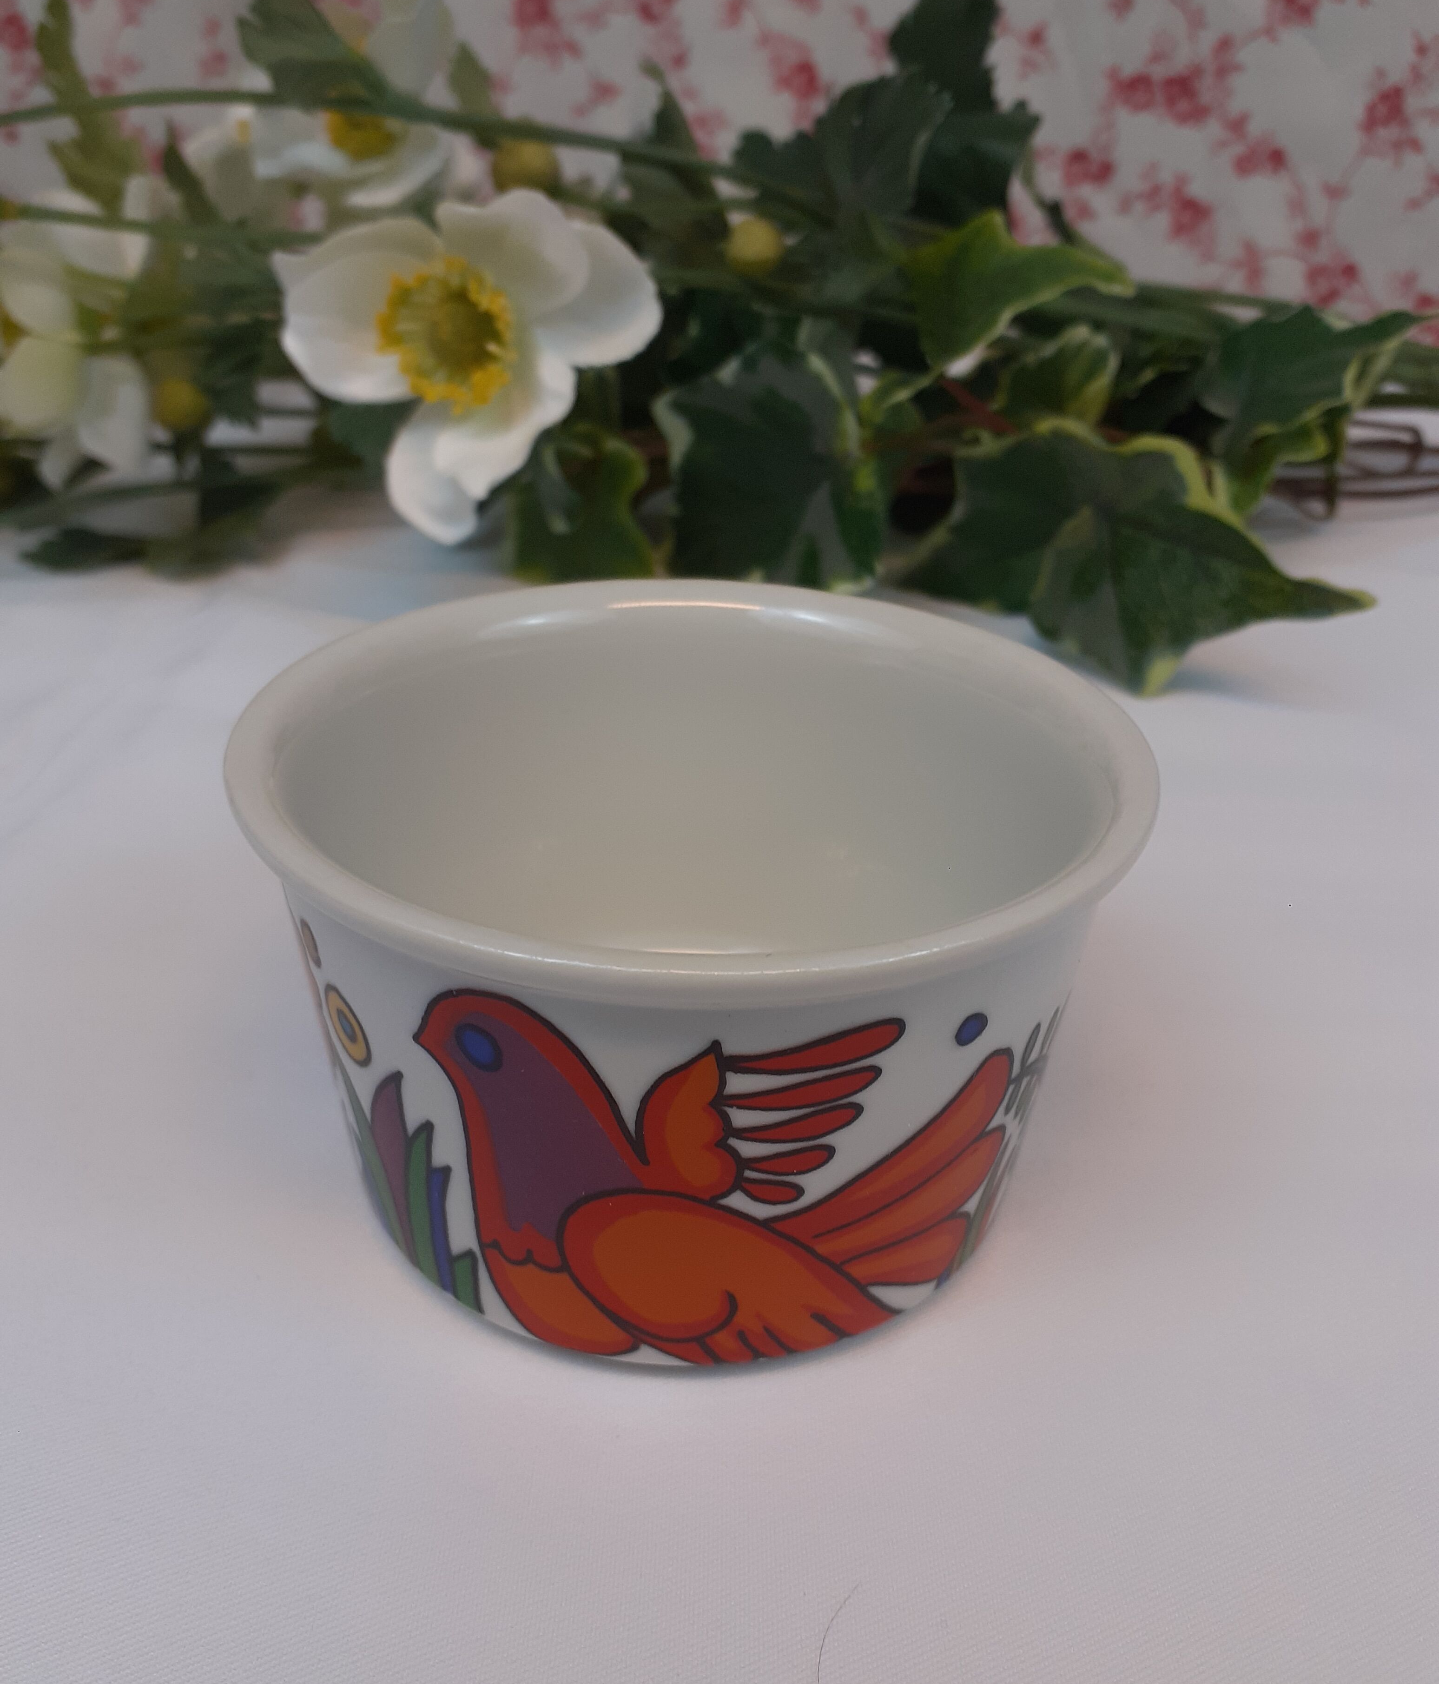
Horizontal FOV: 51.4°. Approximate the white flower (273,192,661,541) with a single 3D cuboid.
[{"bbox_3d":[-0.055,-0.103,0.325,0.081,0.073,0.031,3,-5,12],"label":"white flower"}]

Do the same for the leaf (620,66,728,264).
[{"bbox_3d":[-0.012,-0.178,0.395,0.029,0.046,0.020,1,27,-2],"label":"leaf"}]

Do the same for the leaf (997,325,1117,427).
[{"bbox_3d":[0.080,-0.109,0.355,0.030,0.028,0.014,1,-9,-6],"label":"leaf"}]

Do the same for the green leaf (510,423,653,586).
[{"bbox_3d":[-0.031,-0.074,0.335,0.033,0.038,0.015,2,-3,0],"label":"green leaf"}]

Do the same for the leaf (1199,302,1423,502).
[{"bbox_3d":[0.141,-0.105,0.360,0.053,0.047,0.025,1,-11,-5],"label":"leaf"}]

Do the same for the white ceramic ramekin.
[{"bbox_3d":[-0.003,0.011,0.160,0.090,0.052,0.090,2,27,-1],"label":"white ceramic ramekin"}]

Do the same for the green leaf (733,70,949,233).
[{"bbox_3d":[0.031,-0.176,0.385,0.056,0.045,0.018,1,-6,-6],"label":"green leaf"}]

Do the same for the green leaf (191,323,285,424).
[{"bbox_3d":[-0.122,-0.119,0.380,0.023,0.025,0.020,-6,29,-16],"label":"green leaf"}]

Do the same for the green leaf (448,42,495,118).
[{"bbox_3d":[-0.066,-0.204,0.400,0.013,0.018,0.010,-2,28,-8],"label":"green leaf"}]

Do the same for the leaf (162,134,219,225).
[{"bbox_3d":[-0.135,-0.168,0.380,0.016,0.025,0.010,1,-3,-6],"label":"leaf"}]

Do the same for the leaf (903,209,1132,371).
[{"bbox_3d":[0.071,-0.131,0.355,0.053,0.035,0.035,7,28,9],"label":"leaf"}]

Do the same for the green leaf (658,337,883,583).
[{"bbox_3d":[0.011,-0.084,0.336,0.051,0.054,0.028,3,27,1],"label":"green leaf"}]

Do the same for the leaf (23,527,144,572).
[{"bbox_3d":[-0.147,-0.068,0.346,0.031,0.010,0.035,-9,30,-21],"label":"leaf"}]

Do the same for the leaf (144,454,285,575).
[{"bbox_3d":[-0.123,-0.080,0.365,0.036,0.033,0.018,2,-11,0],"label":"leaf"}]

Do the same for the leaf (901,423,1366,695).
[{"bbox_3d":[0.086,-0.059,0.308,0.088,0.025,0.062,3,64,0],"label":"leaf"}]

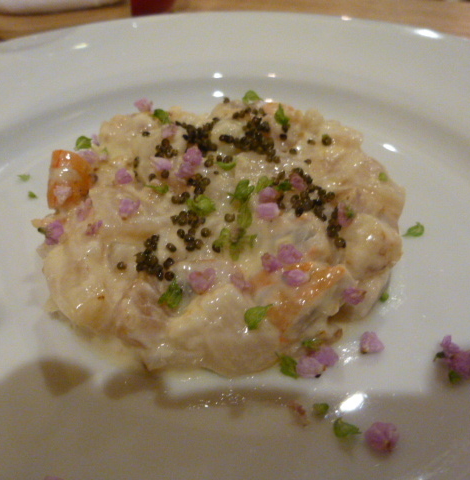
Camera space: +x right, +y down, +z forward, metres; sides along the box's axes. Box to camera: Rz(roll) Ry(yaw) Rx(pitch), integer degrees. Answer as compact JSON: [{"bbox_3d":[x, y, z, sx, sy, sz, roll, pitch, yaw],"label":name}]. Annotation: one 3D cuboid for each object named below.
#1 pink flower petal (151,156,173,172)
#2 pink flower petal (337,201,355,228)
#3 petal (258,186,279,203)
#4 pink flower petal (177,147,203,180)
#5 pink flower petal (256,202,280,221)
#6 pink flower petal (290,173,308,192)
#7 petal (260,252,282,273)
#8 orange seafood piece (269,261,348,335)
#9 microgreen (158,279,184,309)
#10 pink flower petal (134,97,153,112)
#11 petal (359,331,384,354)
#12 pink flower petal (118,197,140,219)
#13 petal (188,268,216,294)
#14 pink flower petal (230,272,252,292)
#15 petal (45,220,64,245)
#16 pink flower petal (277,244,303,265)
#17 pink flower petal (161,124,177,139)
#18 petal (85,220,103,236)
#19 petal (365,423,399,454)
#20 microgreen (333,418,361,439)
[{"bbox_3d":[-0.021,-0.022,0.135,0.006,0.003,0.004,-7,43,-8],"label":"pink flower petal"},{"bbox_3d":[0.034,-0.007,0.140,0.005,0.004,0.007,0,43,0],"label":"pink flower petal"},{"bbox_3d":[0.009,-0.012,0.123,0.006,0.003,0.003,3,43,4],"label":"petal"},{"bbox_3d":[-0.013,-0.023,0.134,0.006,0.004,0.009,17,45,18],"label":"pink flower petal"},{"bbox_3d":[0.009,-0.007,0.119,0.006,0.003,0.004,3,43,4],"label":"pink flower petal"},{"bbox_3d":[0.018,-0.016,0.128,0.005,0.003,0.005,6,43,7],"label":"pink flower petal"},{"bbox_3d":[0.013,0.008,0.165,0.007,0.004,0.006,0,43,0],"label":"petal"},{"bbox_3d":[0.019,0.015,0.121,0.019,0.008,0.012,-33,52,-30],"label":"orange seafood piece"},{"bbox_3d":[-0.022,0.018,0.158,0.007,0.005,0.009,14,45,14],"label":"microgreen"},{"bbox_3d":[-0.038,-0.056,0.190,0.008,0.005,0.005,0,43,0],"label":"pink flower petal"},{"bbox_3d":[0.038,0.028,0.127,0.007,0.004,0.005,0,43,0],"label":"petal"},{"bbox_3d":[-0.032,-0.009,0.138,0.007,0.003,0.005,0,43,0],"label":"pink flower petal"},{"bbox_3d":[-0.007,0.010,0.107,0.006,0.003,0.005,-4,43,-4],"label":"petal"},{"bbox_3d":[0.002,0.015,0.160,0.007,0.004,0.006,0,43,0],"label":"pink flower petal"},{"bbox_3d":[-0.057,-0.002,0.146,0.006,0.005,0.006,0,43,0],"label":"petal"},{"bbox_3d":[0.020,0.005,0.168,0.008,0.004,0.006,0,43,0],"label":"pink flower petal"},{"bbox_3d":[-0.022,-0.036,0.155,0.005,0.003,0.003,-6,43,-7],"label":"pink flower petal"},{"bbox_3d":[-0.043,-0.003,0.140,0.005,0.002,0.005,0,43,0],"label":"petal"},{"bbox_3d":[0.031,0.041,0.096,0.007,0.005,0.005,25,48,25],"label":"petal"},{"bbox_3d":[0.024,0.040,0.099,0.006,0.003,0.004,19,46,20],"label":"microgreen"}]

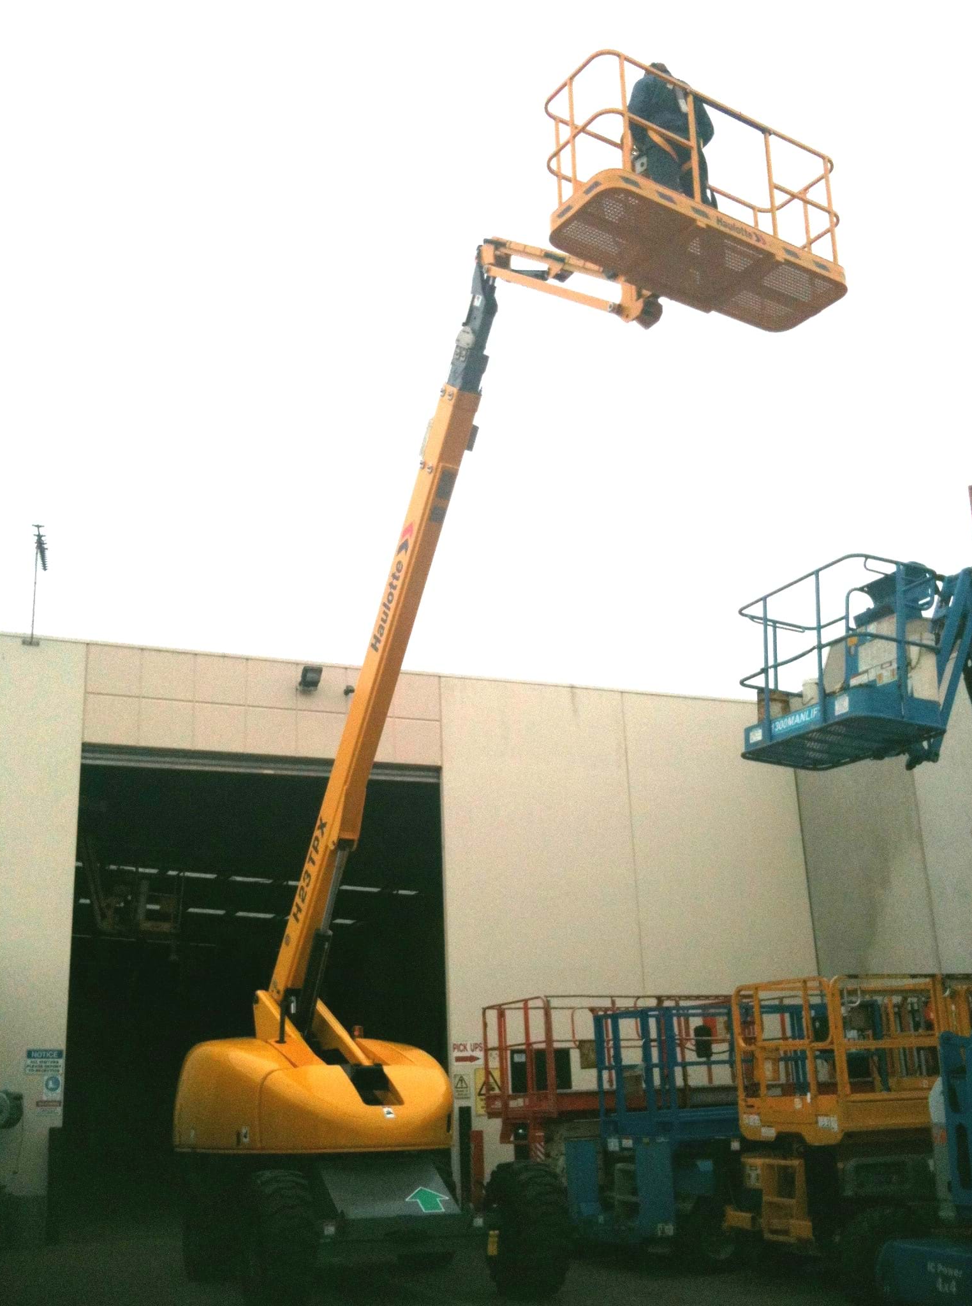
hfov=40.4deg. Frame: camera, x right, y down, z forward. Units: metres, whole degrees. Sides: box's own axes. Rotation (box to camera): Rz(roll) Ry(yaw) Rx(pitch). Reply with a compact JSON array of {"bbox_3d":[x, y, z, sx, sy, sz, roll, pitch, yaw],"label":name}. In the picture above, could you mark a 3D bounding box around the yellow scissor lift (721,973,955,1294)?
[{"bbox_3d":[3.684,4.291,12.089,2.650,2.500,1.800,6,-19,-24],"label":"yellow scissor lift"}]

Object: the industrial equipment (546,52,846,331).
[{"bbox_3d":[1.588,-3.375,9.880,2.330,1.150,0.800,11,-21,-32],"label":"industrial equipment"}]

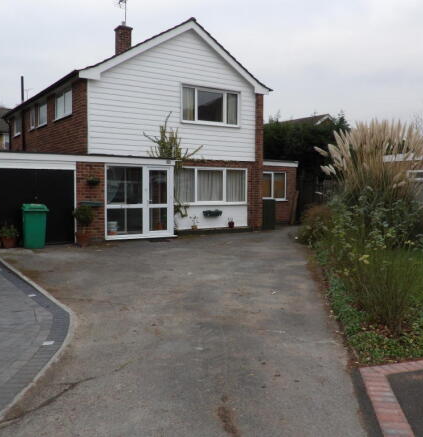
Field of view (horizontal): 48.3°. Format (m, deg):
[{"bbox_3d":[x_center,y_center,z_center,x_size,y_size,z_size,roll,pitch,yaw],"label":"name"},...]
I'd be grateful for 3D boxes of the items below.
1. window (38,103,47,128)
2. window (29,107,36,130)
[{"bbox_3d":[-6.295,-3.823,17.669,0.102,0.765,1.305,-2,5,-33],"label":"window"},{"bbox_3d":[-7.144,-3.963,18.953,0.102,0.755,1.071,-2,5,-33],"label":"window"}]

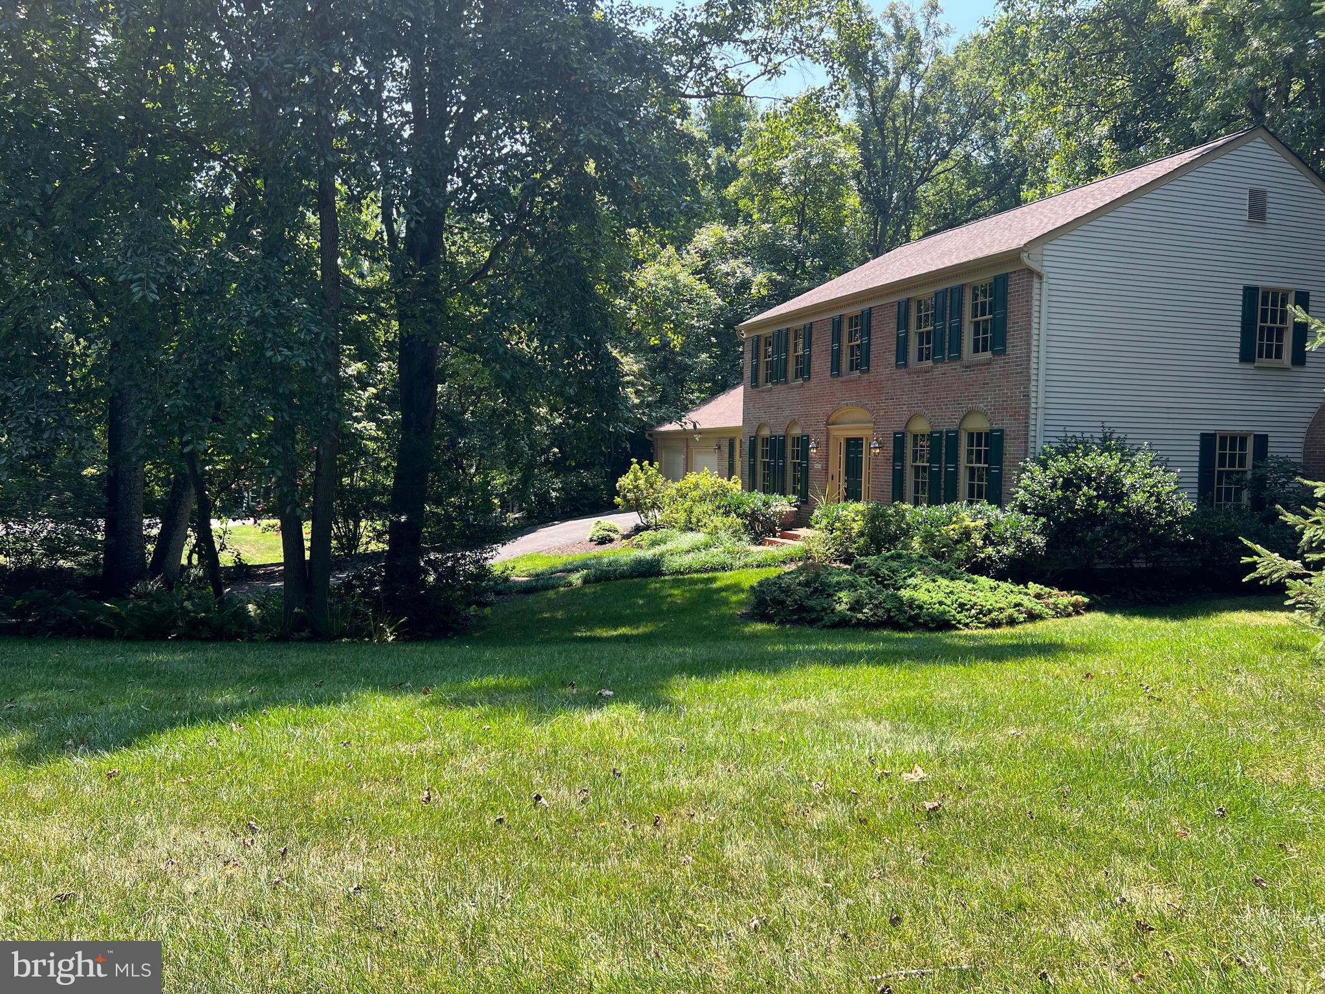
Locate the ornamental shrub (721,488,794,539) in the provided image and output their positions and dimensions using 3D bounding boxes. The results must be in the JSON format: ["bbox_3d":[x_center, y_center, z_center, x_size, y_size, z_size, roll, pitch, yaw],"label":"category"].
[{"bbox_3d":[2.357,0.423,24.558,1.822,1.280,1.576,0,3,0],"label":"ornamental shrub"}]

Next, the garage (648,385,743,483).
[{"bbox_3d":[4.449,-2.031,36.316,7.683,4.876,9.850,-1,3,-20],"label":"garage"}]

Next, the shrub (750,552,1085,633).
[{"bbox_3d":[3.487,1.180,13.651,4.334,0.837,2.758,0,3,-10],"label":"shrub"}]

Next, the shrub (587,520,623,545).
[{"bbox_3d":[-1.366,0.834,23.655,0.837,0.611,0.837,0,3,0],"label":"shrub"}]

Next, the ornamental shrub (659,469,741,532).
[{"bbox_3d":[0.976,0.125,25.848,2.167,1.674,1.970,0,3,0],"label":"ornamental shrub"}]

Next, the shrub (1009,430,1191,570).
[{"bbox_3d":[7.396,0.082,16.903,2.955,2.462,2.462,0,3,0],"label":"shrub"}]

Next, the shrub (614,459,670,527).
[{"bbox_3d":[-0.564,-0.111,26.935,1.478,1.822,1.478,0,3,0],"label":"shrub"}]

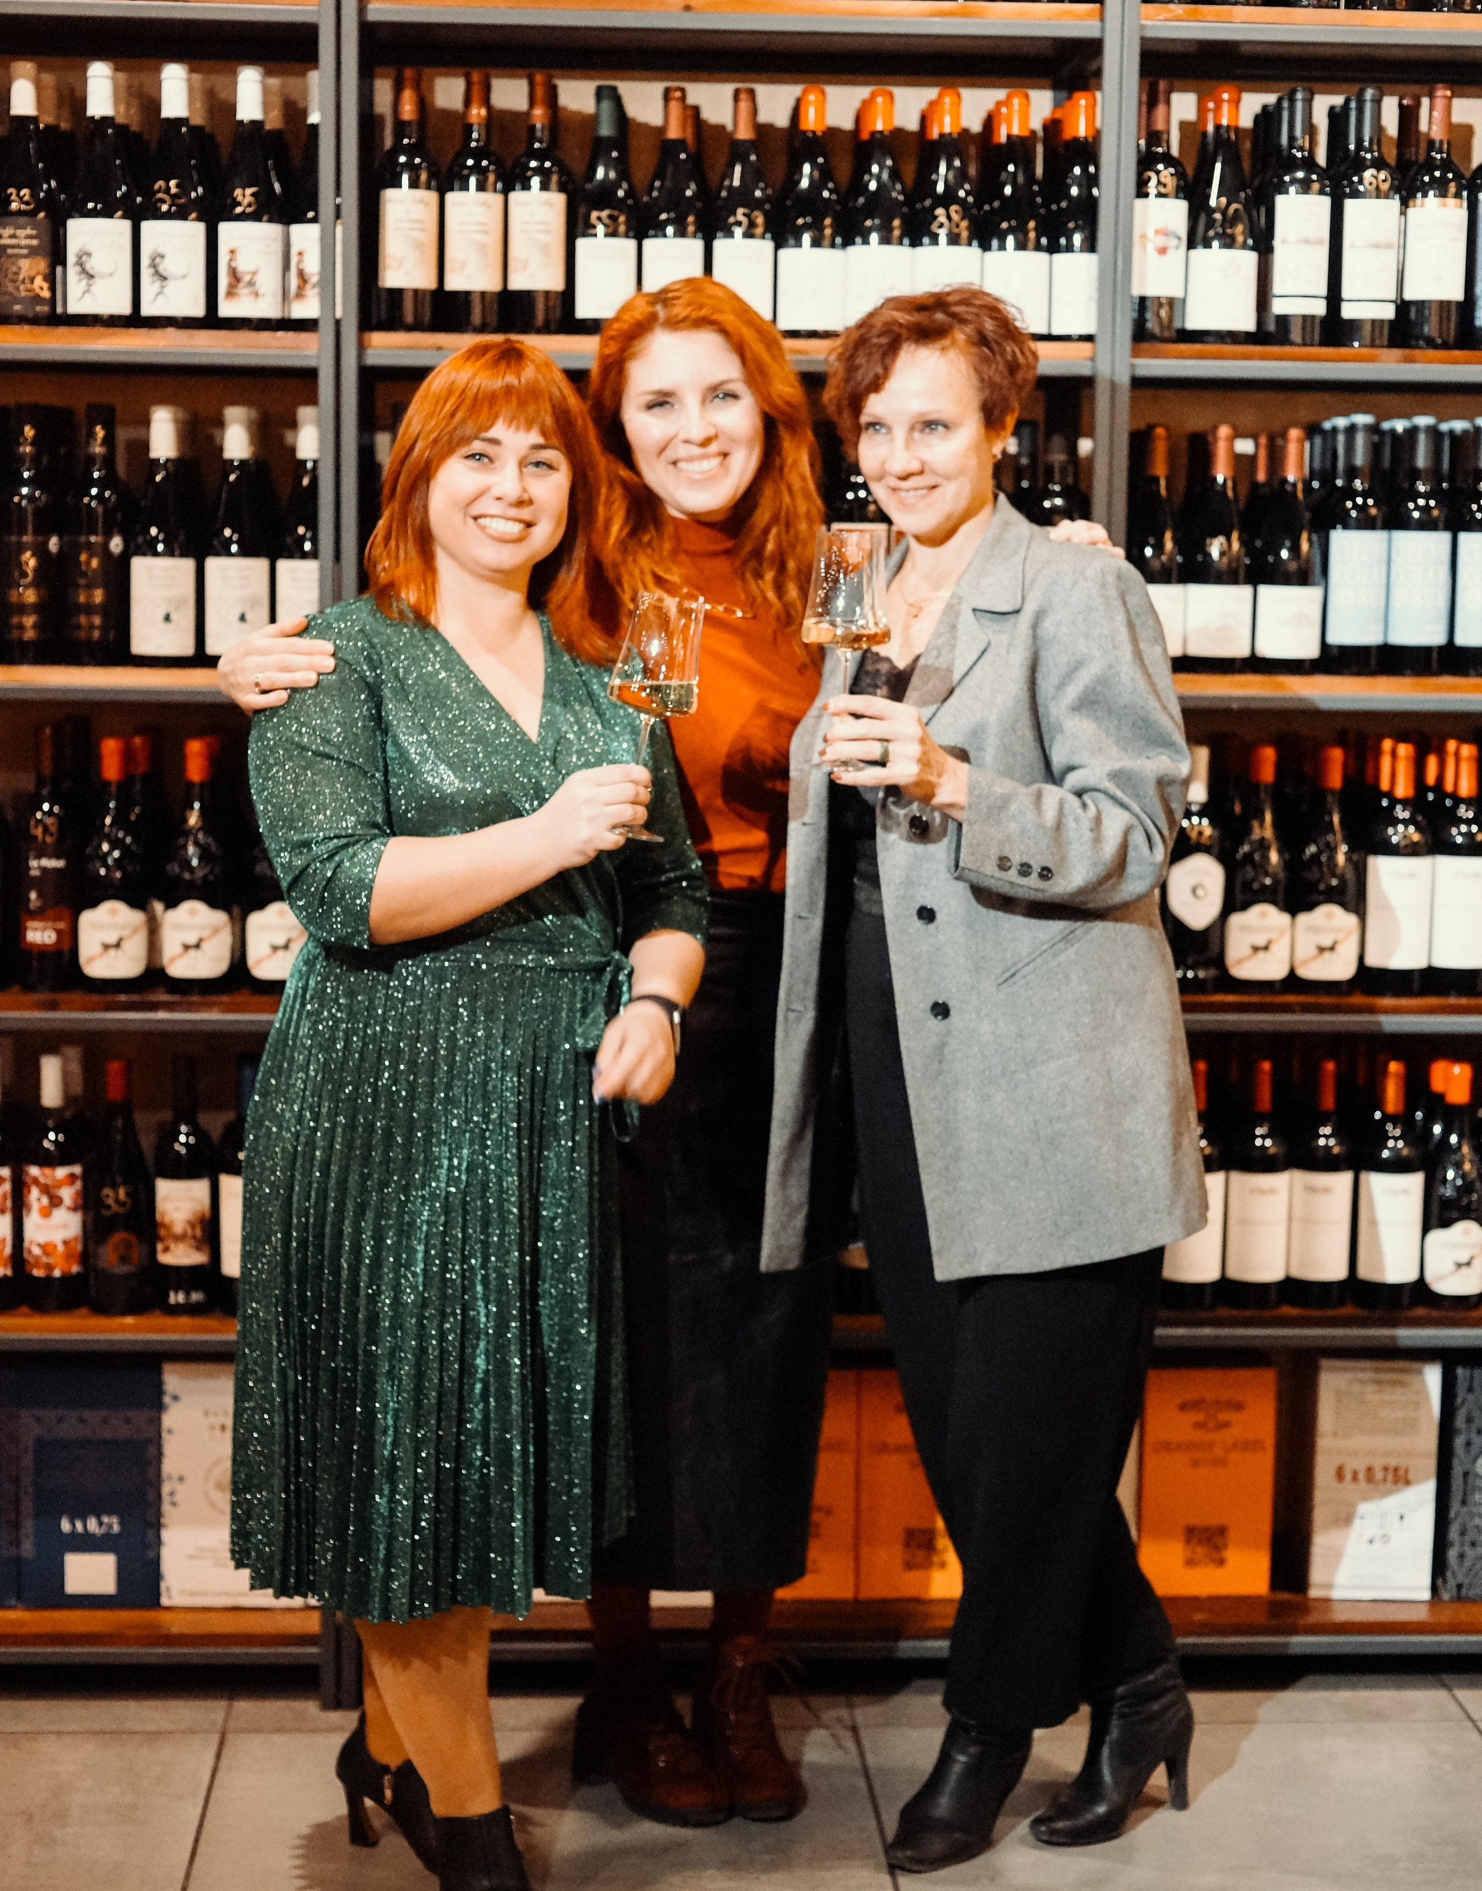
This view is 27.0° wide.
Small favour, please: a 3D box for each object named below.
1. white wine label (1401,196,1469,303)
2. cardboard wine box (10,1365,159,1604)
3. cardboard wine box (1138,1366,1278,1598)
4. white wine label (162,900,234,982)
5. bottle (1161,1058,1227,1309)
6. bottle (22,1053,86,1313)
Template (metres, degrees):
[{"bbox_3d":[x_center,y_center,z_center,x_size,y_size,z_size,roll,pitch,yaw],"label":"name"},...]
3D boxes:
[{"bbox_3d":[0.831,-0.826,3.693,0.078,0.111,0.032,1,7,-2],"label":"white wine label"},{"bbox_3d":[-0.801,0.643,3.889,0.173,0.304,0.245,0,8,-3],"label":"cardboard wine box"},{"bbox_3d":[0.598,0.682,4.119,0.174,0.301,0.245,0,7,-3],"label":"cardboard wine box"},{"bbox_3d":[-0.646,-0.005,3.674,0.081,0.094,0.024,0,8,-3],"label":"white wine label"},{"bbox_3d":[0.569,0.296,3.894,0.079,0.310,0.079,0,7,-3],"label":"bottle"},{"bbox_3d":[-0.856,0.292,3.841,0.076,0.317,0.076,0,7,-6],"label":"bottle"}]

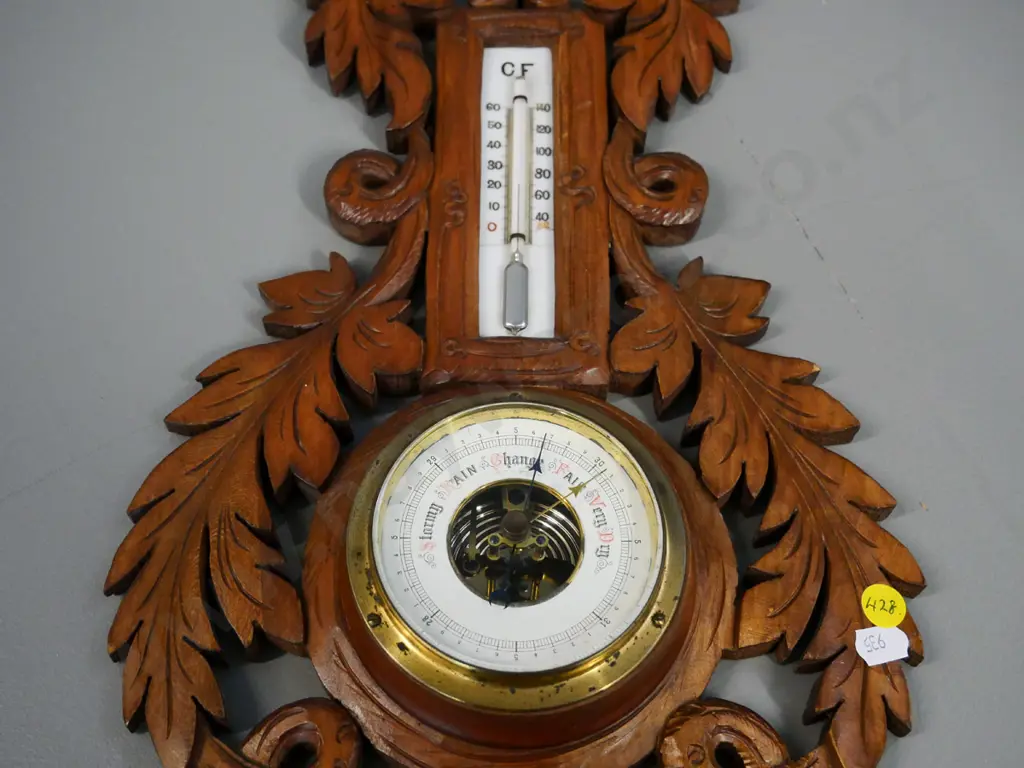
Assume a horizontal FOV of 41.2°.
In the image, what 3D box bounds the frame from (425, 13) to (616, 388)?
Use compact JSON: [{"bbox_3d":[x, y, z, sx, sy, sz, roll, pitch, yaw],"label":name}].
[{"bbox_3d":[0.003,-0.088,0.672,0.084,0.032,0.218,1,62,-2],"label":"frame"}]

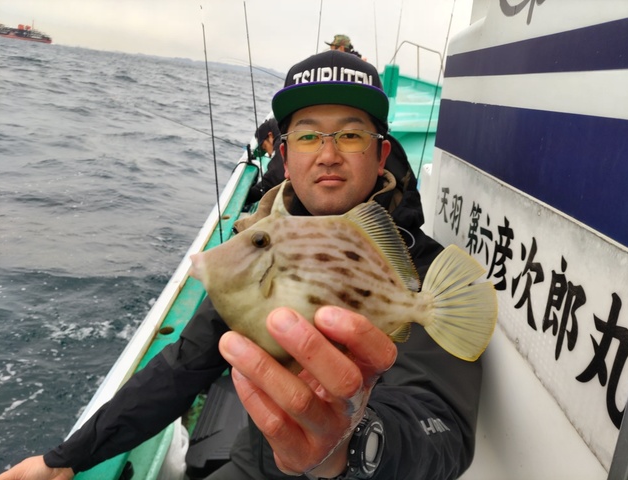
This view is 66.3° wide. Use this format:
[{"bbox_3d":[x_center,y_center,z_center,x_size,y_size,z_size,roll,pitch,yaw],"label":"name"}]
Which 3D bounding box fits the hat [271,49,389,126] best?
[{"bbox_3d":[0.031,-0.246,0.792,0.173,0.130,0.262,0,-9,3],"label":"hat"}]

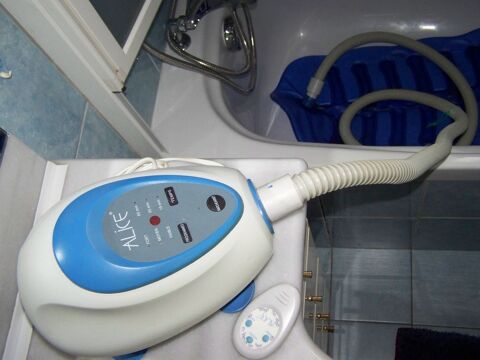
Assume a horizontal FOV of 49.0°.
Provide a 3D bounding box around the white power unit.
[{"bbox_3d":[-0.105,0.071,0.533,0.266,0.137,0.172,-25,65,2],"label":"white power unit"}]

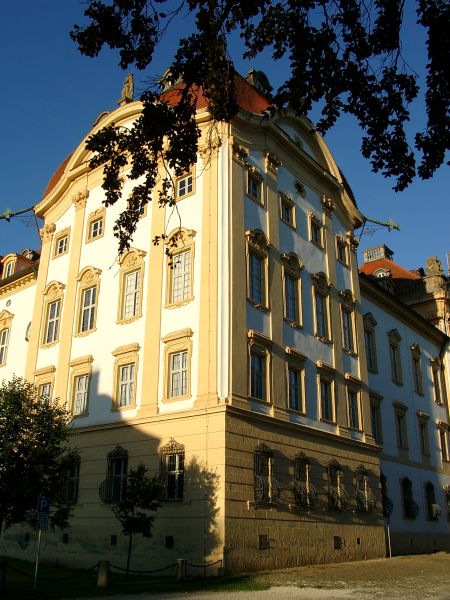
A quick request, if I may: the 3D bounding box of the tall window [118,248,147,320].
[{"bbox_3d":[-4.900,-0.822,31.373,2.150,4.200,0.400,-17,-27,38],"label":"tall window"}]

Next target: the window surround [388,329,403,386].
[{"bbox_3d":[13.955,4.503,48.239,0.450,4.750,2.150,-16,-27,34],"label":"window surround"}]

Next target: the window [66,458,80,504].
[{"bbox_3d":[-8.010,9.626,31.239,1.156,2.215,0.193,-16,-27,36],"label":"window"}]

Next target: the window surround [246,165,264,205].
[{"bbox_3d":[1.942,-7.505,39.117,0.310,2.428,1.963,-16,-27,35],"label":"window surround"}]

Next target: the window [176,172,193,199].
[{"bbox_3d":[-2.326,-6.509,33.709,1.150,1.300,0.250,-16,-27,34],"label":"window"}]

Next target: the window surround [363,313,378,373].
[{"bbox_3d":[12.367,3.826,50.729,0.362,4.908,2.325,-16,-27,35],"label":"window surround"}]

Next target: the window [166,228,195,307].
[{"bbox_3d":[-2.758,-2.010,36.858,2.532,5.063,0.413,-17,-28,36],"label":"window"}]

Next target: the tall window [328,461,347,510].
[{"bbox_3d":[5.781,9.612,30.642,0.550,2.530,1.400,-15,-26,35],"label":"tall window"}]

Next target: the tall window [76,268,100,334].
[{"bbox_3d":[-7.761,0.062,33.663,2.150,4.150,0.400,-17,-27,38],"label":"tall window"}]

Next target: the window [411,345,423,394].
[{"bbox_3d":[18.751,6.892,58.219,0.362,4.908,2.377,-16,-27,35],"label":"window"}]

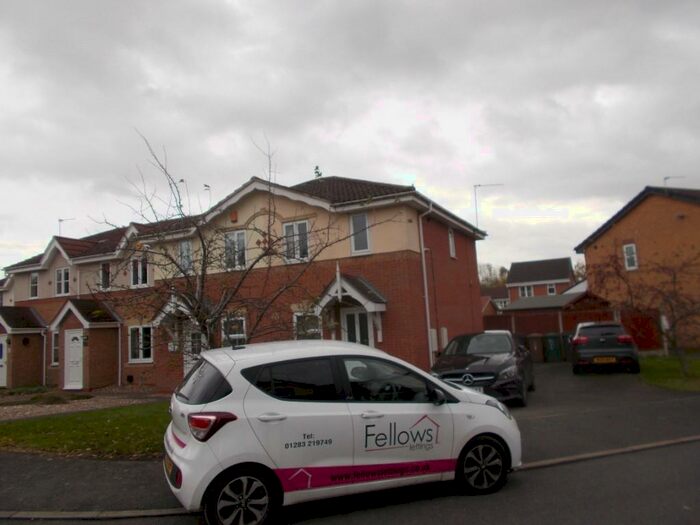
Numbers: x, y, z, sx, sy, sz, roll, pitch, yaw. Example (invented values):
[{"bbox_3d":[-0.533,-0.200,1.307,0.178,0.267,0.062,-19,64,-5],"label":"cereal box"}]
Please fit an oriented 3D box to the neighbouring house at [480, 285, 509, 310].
[{"bbox_3d":[23.784,7.614,85.976,7.800,6.800,7.600,-7,-7,25],"label":"neighbouring house"}]

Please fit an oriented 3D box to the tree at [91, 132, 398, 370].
[{"bbox_3d":[-1.937,0.338,9.534,5.100,5.150,4.800,-2,-7,-12],"label":"tree"}]

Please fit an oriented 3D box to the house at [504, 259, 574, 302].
[{"bbox_3d":[20.023,3.495,54.446,5.740,7.450,7.800,-7,-7,25],"label":"house"}]

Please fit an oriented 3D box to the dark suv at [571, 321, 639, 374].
[{"bbox_3d":[7.742,2.578,16.276,1.770,1.480,4.250,-6,-7,23],"label":"dark suv"}]

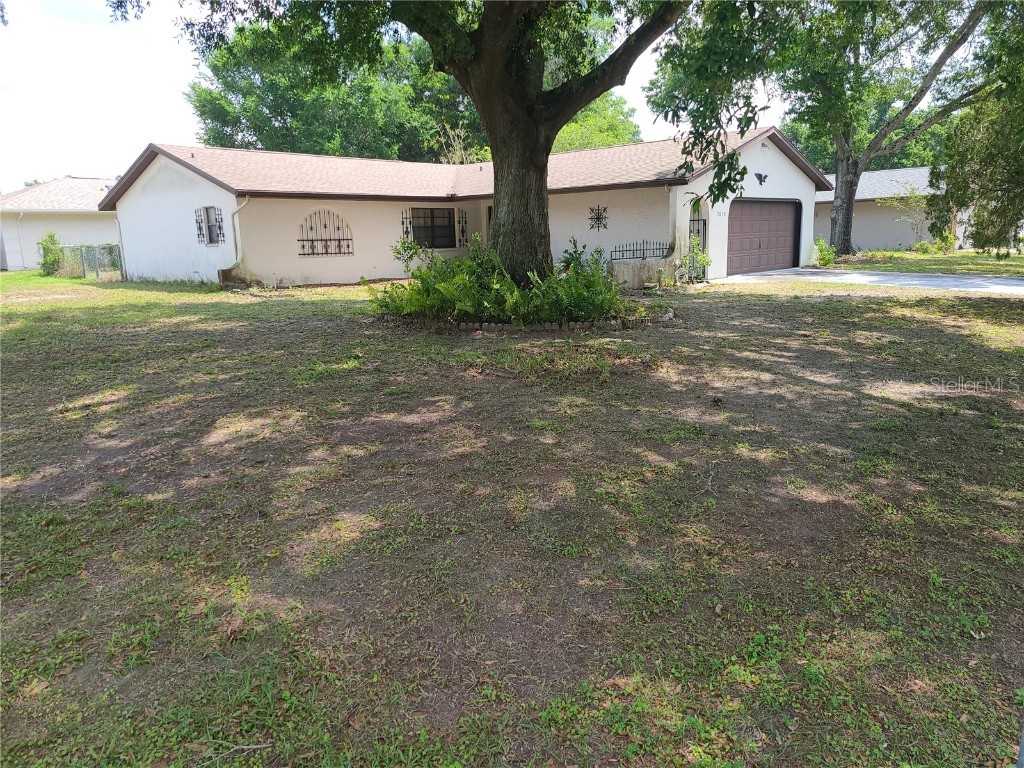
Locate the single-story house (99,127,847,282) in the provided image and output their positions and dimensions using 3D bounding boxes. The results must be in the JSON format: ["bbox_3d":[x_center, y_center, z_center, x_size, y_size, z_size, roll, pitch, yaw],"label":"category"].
[{"bbox_3d":[-1.575,-5.716,25.657,17.940,4.110,16.580,9,15,42],"label":"single-story house"}]

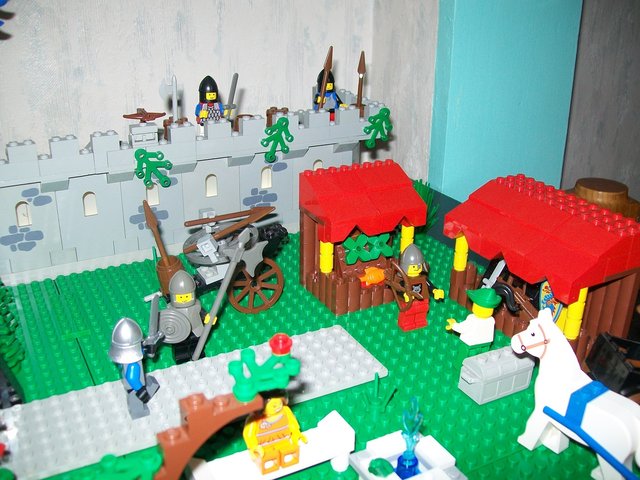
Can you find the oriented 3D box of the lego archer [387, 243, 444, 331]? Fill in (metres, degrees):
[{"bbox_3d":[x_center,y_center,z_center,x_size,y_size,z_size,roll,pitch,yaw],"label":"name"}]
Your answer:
[{"bbox_3d":[0.051,0.024,0.363,0.036,0.047,0.020,-11,26,-26],"label":"lego archer"}]

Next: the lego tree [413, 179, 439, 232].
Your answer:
[{"bbox_3d":[0.068,-0.023,0.472,0.029,0.041,0.029,-11,25,-26],"label":"lego tree"}]

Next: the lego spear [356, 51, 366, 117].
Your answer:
[{"bbox_3d":[0.030,-0.110,0.479,0.006,0.050,0.004,-11,26,-26],"label":"lego spear"}]

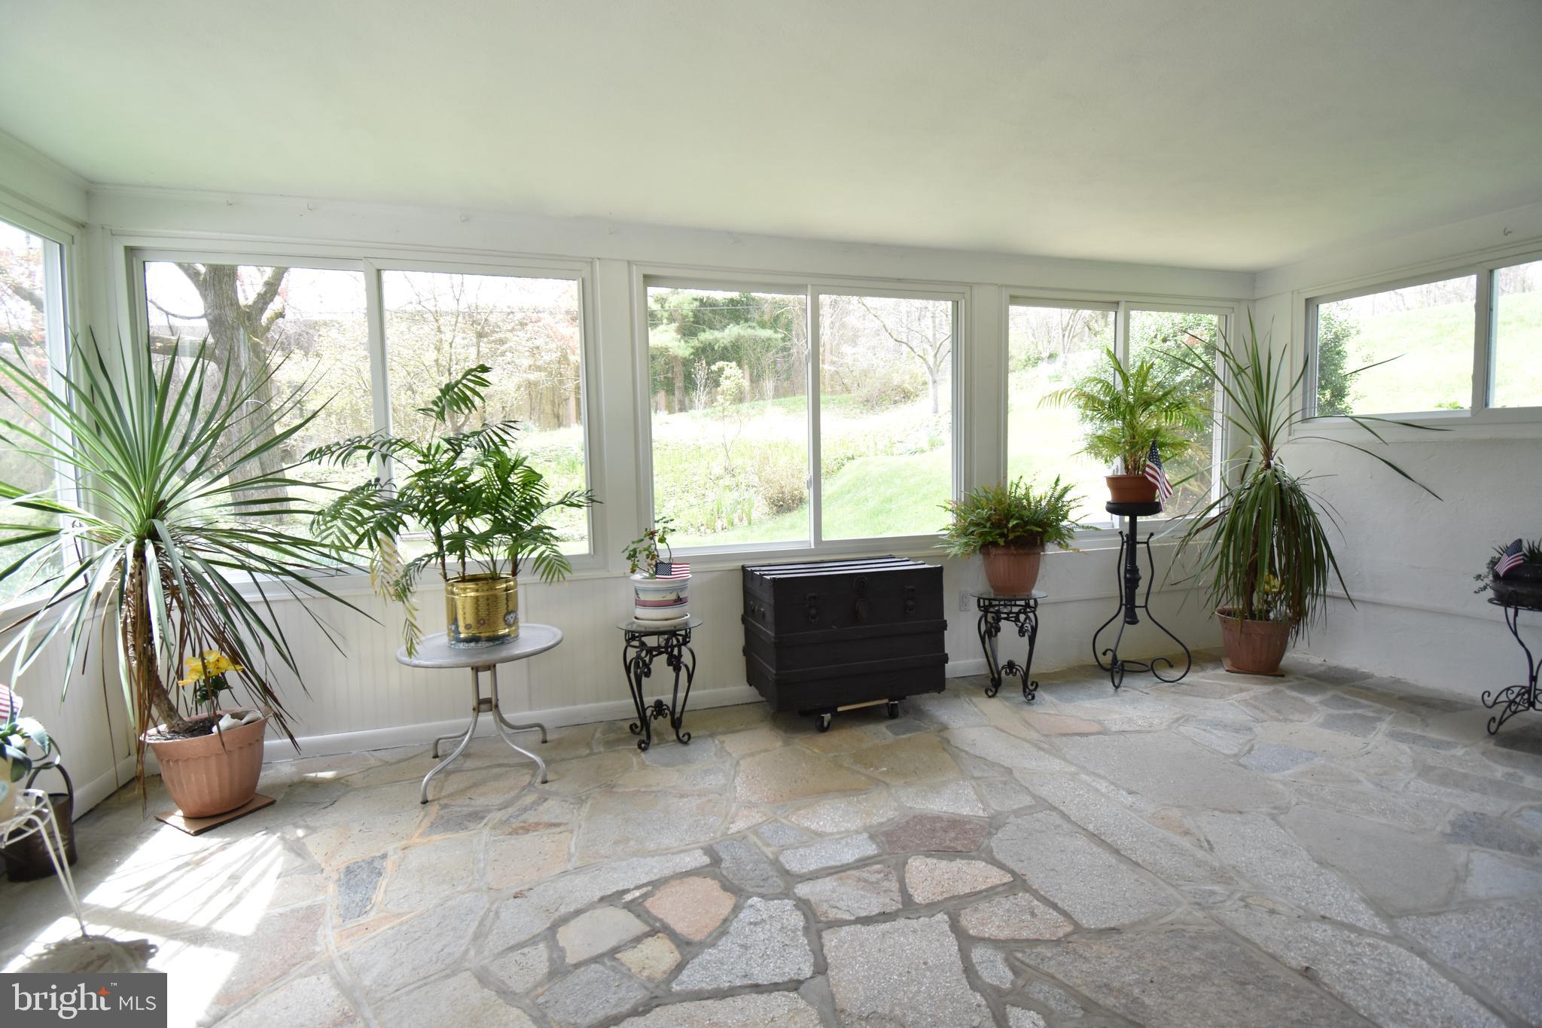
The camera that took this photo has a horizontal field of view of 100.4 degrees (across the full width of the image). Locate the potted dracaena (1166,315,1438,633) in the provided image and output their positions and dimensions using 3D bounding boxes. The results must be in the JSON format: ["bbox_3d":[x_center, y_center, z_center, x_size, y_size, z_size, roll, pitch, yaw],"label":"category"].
[{"bbox_3d":[2.747,-0.141,3.565,1.054,2.009,0.967,-2,4,-15],"label":"potted dracaena"}]

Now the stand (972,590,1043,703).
[{"bbox_3d":[1.284,0.691,3.419,0.360,0.539,0.360,0,5,20],"label":"stand"}]

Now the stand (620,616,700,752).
[{"bbox_3d":[-0.510,0.767,2.936,0.372,0.539,0.372,-2,4,-10],"label":"stand"}]

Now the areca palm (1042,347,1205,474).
[{"bbox_3d":[1.811,-0.476,3.314,0.757,0.746,0.689,-2,3,-15],"label":"areca palm"}]

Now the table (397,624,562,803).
[{"bbox_3d":[-1.116,0.756,2.527,0.593,0.504,0.593,-2,3,-15],"label":"table"}]

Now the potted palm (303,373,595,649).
[{"bbox_3d":[-1.194,-0.024,2.465,0.972,1.081,0.814,-2,3,-15],"label":"potted palm"}]

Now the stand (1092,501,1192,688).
[{"bbox_3d":[1.923,0.414,3.426,0.463,0.944,0.435,-2,3,-15],"label":"stand"}]

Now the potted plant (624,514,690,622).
[{"bbox_3d":[-0.489,0.246,2.782,0.301,0.461,0.282,-2,3,-15],"label":"potted plant"}]

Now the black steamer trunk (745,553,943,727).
[{"bbox_3d":[0.347,0.589,3.096,0.855,0.685,0.470,-2,4,-18],"label":"black steamer trunk"}]

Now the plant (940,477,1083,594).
[{"bbox_3d":[1.272,0.113,3.373,0.694,0.620,0.657,-2,4,-15],"label":"plant"}]

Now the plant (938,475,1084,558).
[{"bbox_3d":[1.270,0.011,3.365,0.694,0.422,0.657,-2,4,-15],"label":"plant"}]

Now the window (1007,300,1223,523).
[{"bbox_3d":[2.164,-0.605,3.997,1.649,1.321,0.087,-2,4,-15],"label":"window"}]

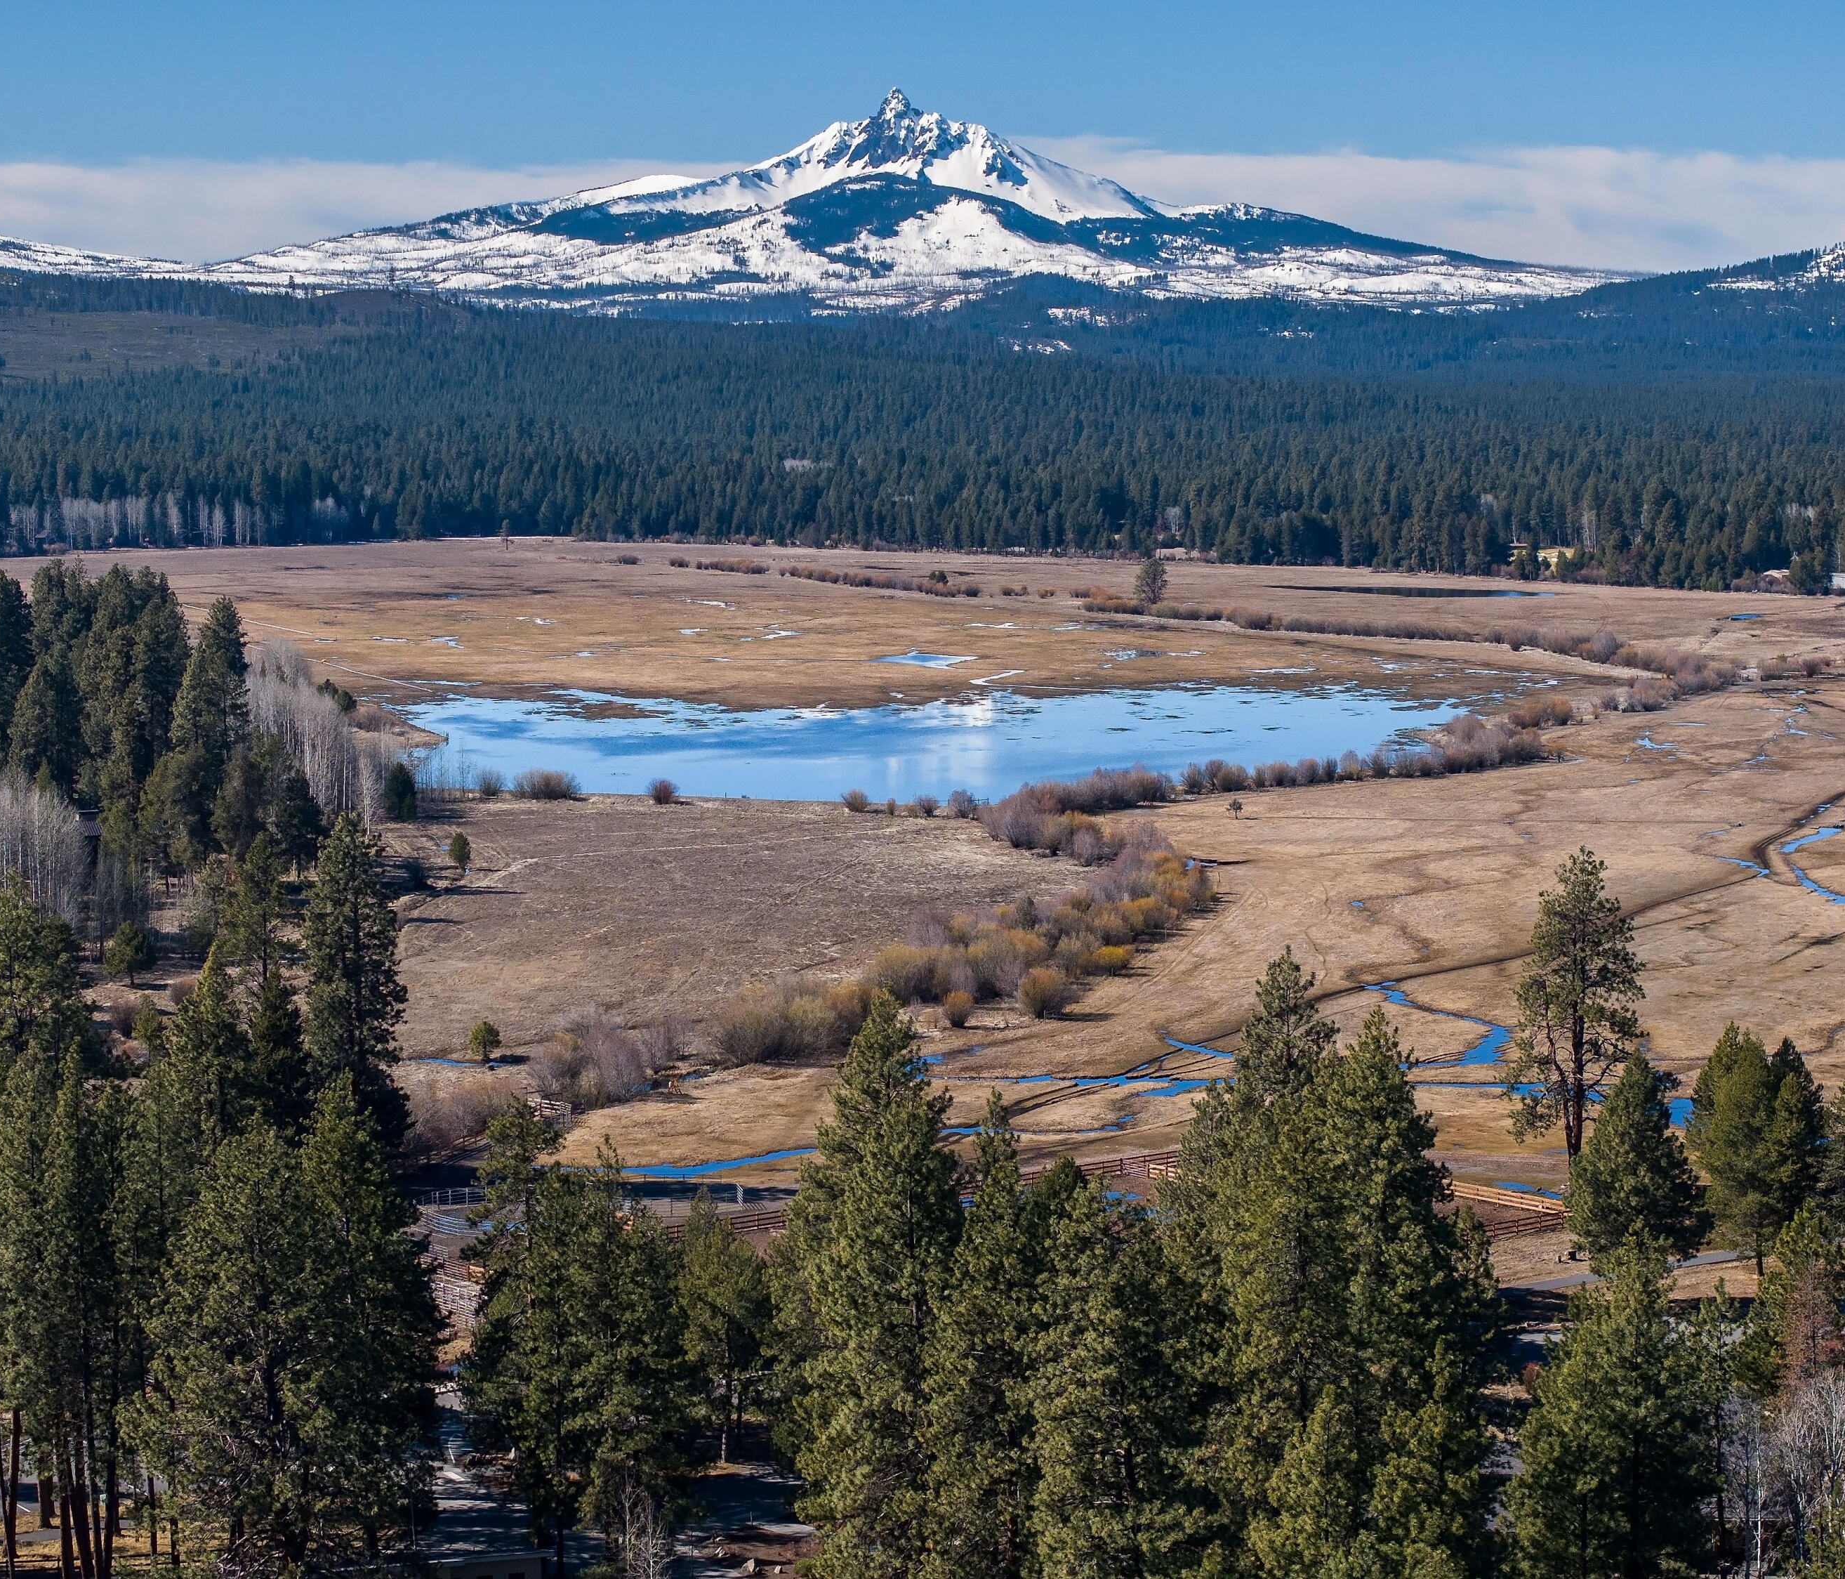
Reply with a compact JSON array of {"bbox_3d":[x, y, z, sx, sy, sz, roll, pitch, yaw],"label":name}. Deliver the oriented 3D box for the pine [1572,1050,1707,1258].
[{"bbox_3d":[63.460,32.280,377.030,12.240,19.350,11.870,0,5,0],"label":"pine"}]

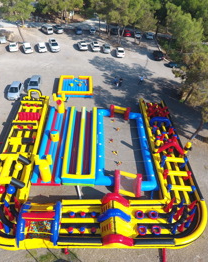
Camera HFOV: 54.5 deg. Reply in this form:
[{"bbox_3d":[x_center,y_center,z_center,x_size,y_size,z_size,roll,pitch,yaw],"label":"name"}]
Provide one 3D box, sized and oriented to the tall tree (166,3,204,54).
[{"bbox_3d":[16.703,-20.648,41.344,6.700,9.200,6.700,-1,46,0],"label":"tall tree"}]

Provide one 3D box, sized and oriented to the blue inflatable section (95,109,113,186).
[{"bbox_3d":[-0.100,1.210,24.760,1.850,1.000,12.400,0,42,-1],"label":"blue inflatable section"}]

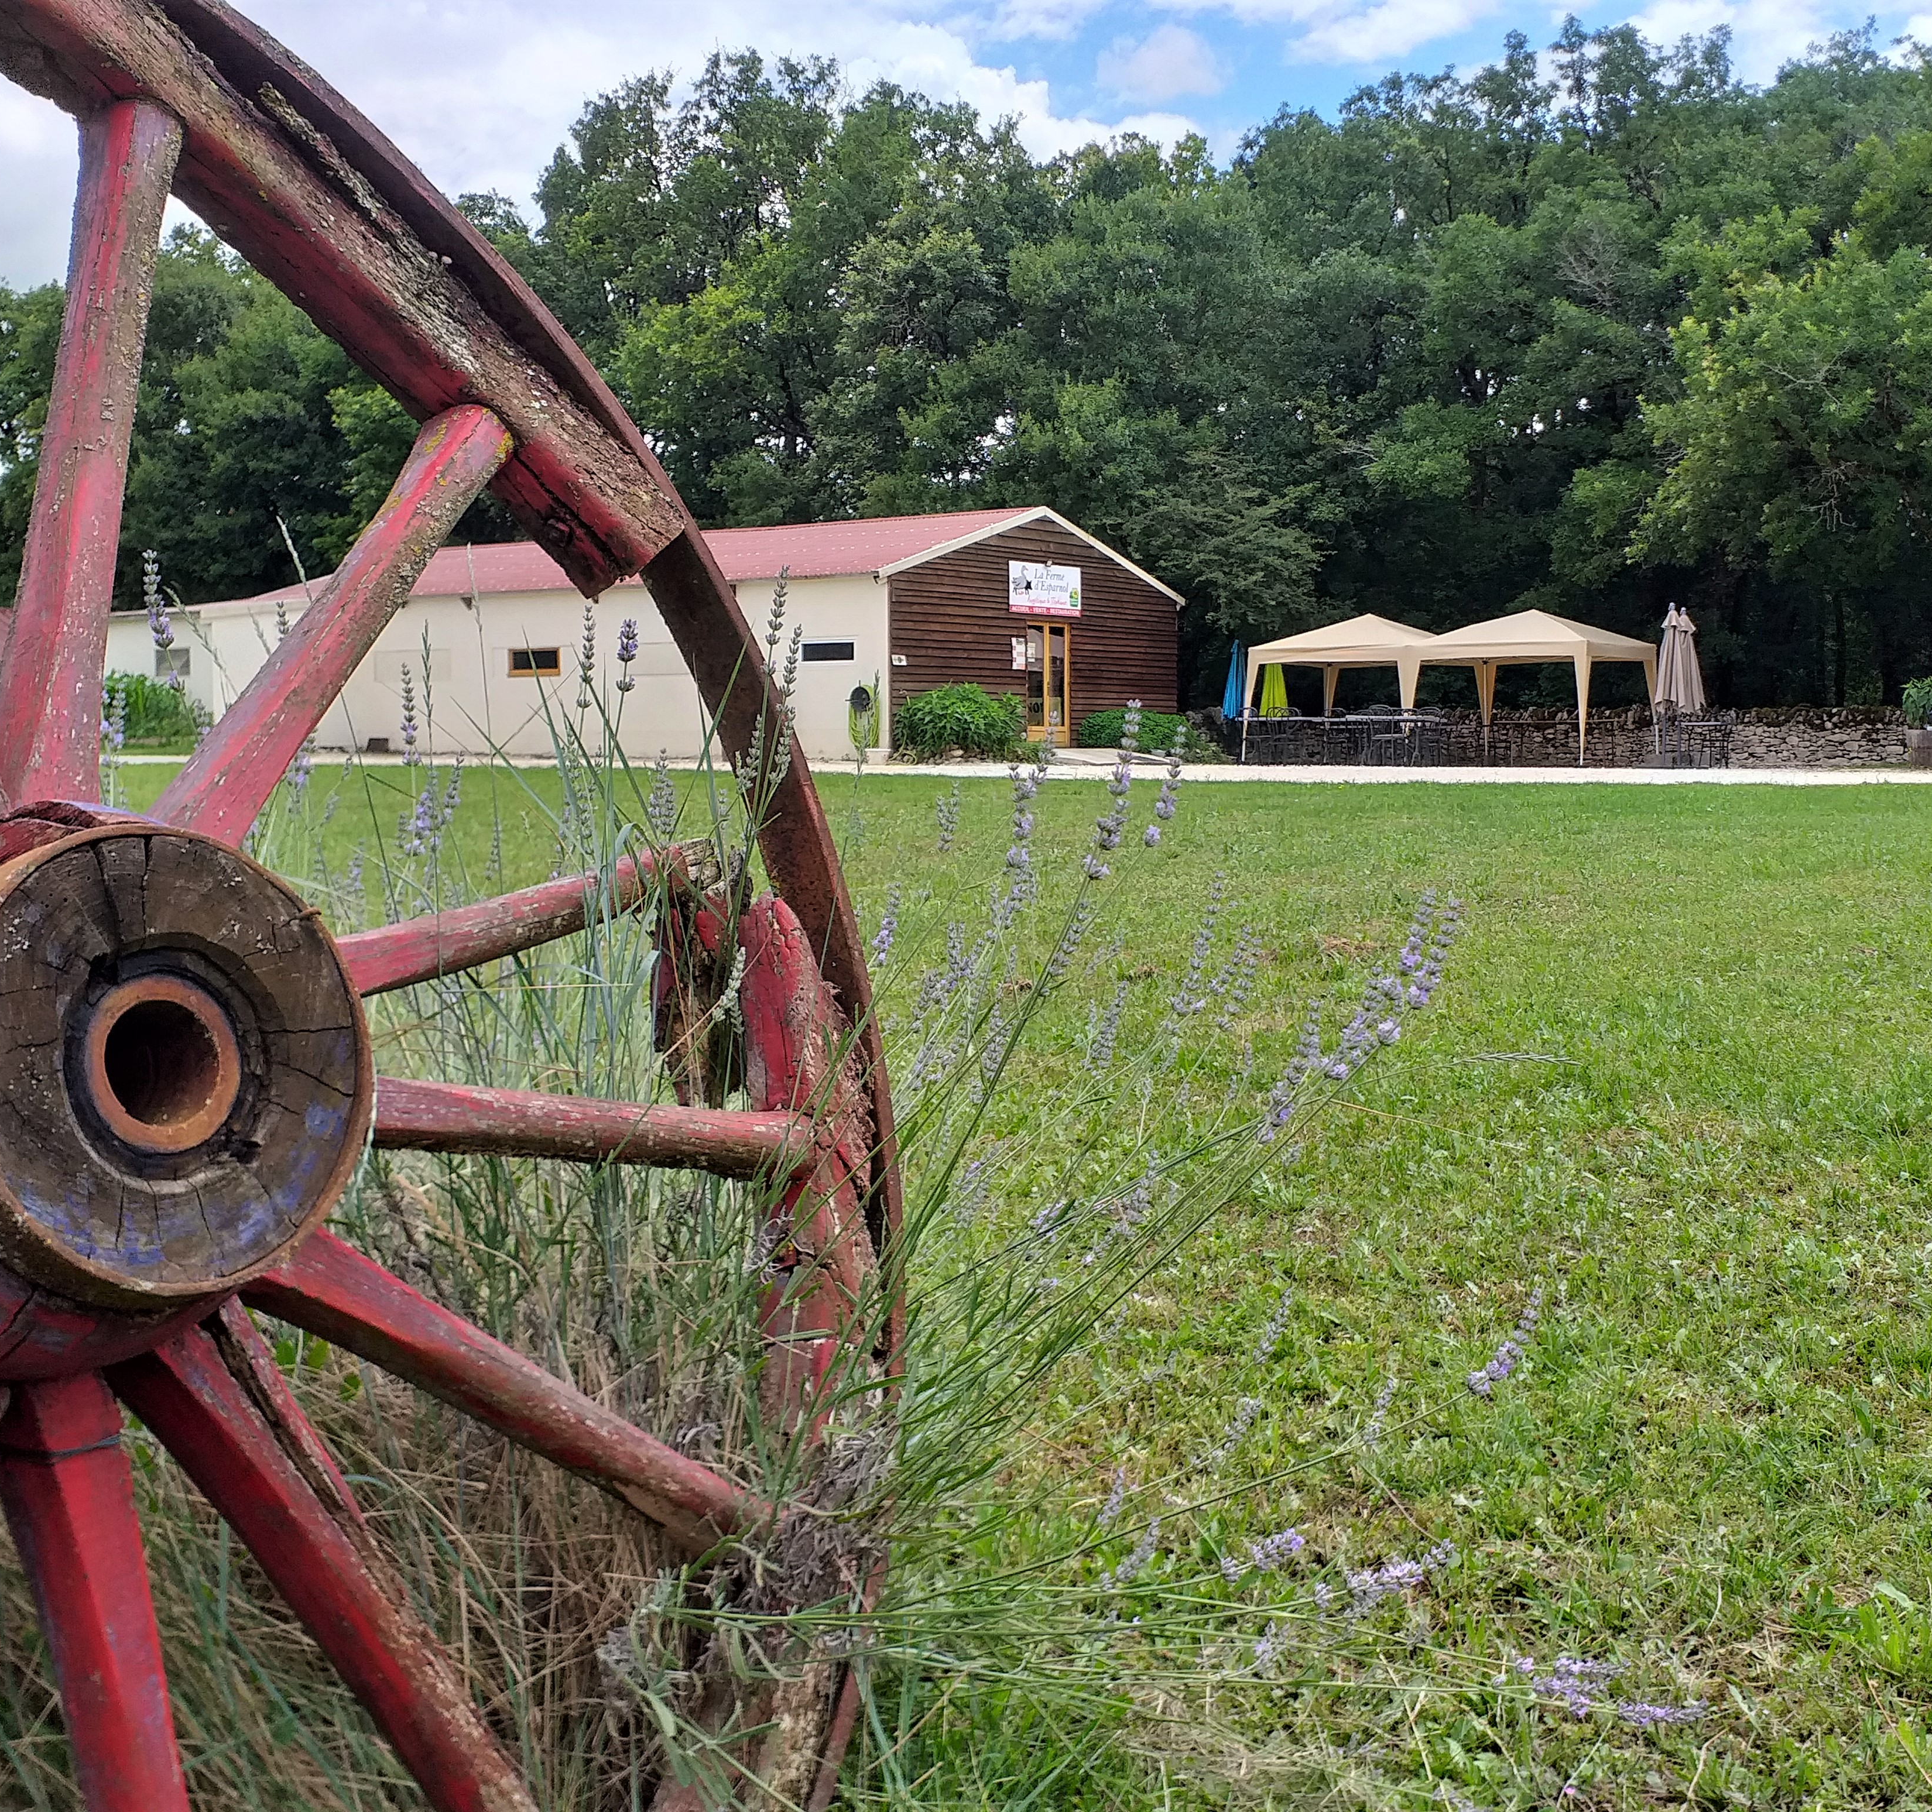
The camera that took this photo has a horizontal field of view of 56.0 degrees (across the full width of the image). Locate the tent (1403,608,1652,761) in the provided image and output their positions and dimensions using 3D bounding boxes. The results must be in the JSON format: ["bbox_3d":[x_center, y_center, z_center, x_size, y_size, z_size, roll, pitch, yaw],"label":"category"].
[{"bbox_3d":[9.470,-3.665,30.290,3.030,2.520,3.030,5,8,41],"label":"tent"}]

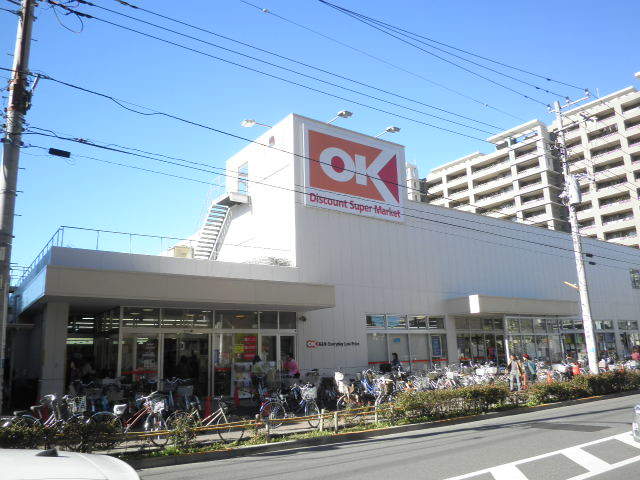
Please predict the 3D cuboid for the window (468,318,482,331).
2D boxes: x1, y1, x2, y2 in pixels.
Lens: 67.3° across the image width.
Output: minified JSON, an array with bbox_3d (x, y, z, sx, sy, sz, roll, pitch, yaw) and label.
[{"bbox_3d":[9.249,5.007,28.574,1.324,0.675,0.120,7,-16,-35],"label":"window"}]

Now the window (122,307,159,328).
[{"bbox_3d":[-6.525,2.844,17.535,1.296,0.757,0.120,7,-16,-35],"label":"window"}]

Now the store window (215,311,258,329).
[{"bbox_3d":[-3.391,3.272,19.729,1.955,0.750,0.120,7,-16,-35],"label":"store window"}]

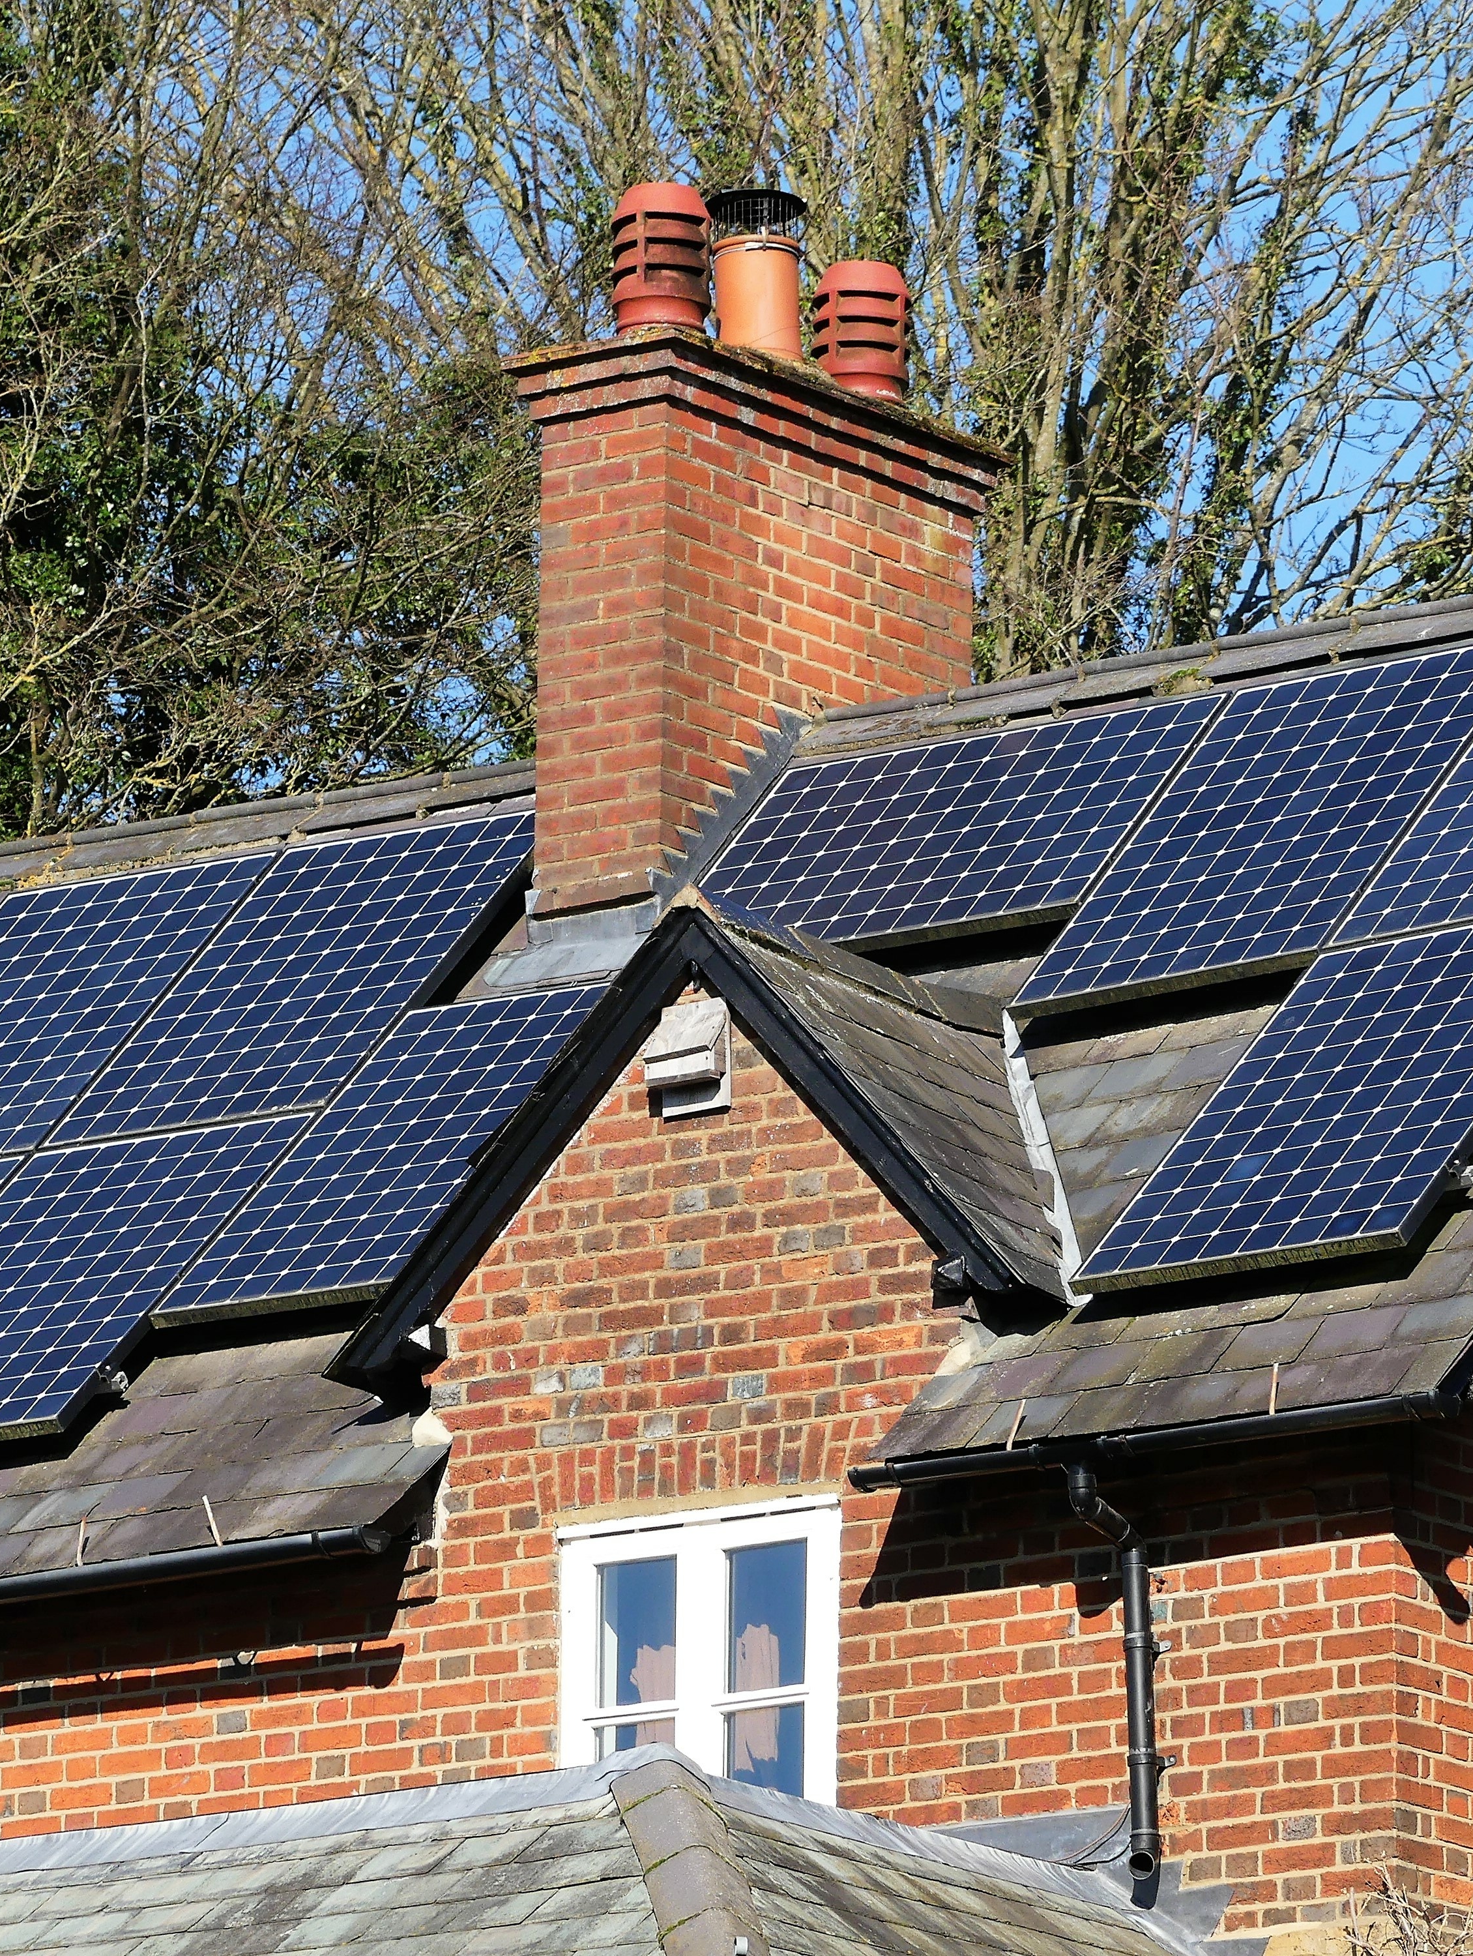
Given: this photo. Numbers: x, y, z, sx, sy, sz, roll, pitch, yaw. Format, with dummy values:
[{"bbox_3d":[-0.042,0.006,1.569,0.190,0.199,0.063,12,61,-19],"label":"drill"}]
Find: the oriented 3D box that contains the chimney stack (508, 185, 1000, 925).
[{"bbox_3d":[0.051,-1.157,39.284,0.605,2.330,1.600,-9,-17,36],"label":"chimney stack"}]

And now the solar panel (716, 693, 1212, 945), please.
[{"bbox_3d":[0.549,-0.382,37.578,1.559,1.046,0.046,-9,-61,36],"label":"solar panel"}]

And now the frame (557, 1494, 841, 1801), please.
[{"bbox_3d":[-0.093,1.906,35.212,0.935,1.020,0.100,-9,-17,36],"label":"frame"}]

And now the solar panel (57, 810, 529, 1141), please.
[{"bbox_3d":[-1.233,0.012,38.682,1.046,1.559,0.046,-9,-61,36],"label":"solar panel"}]

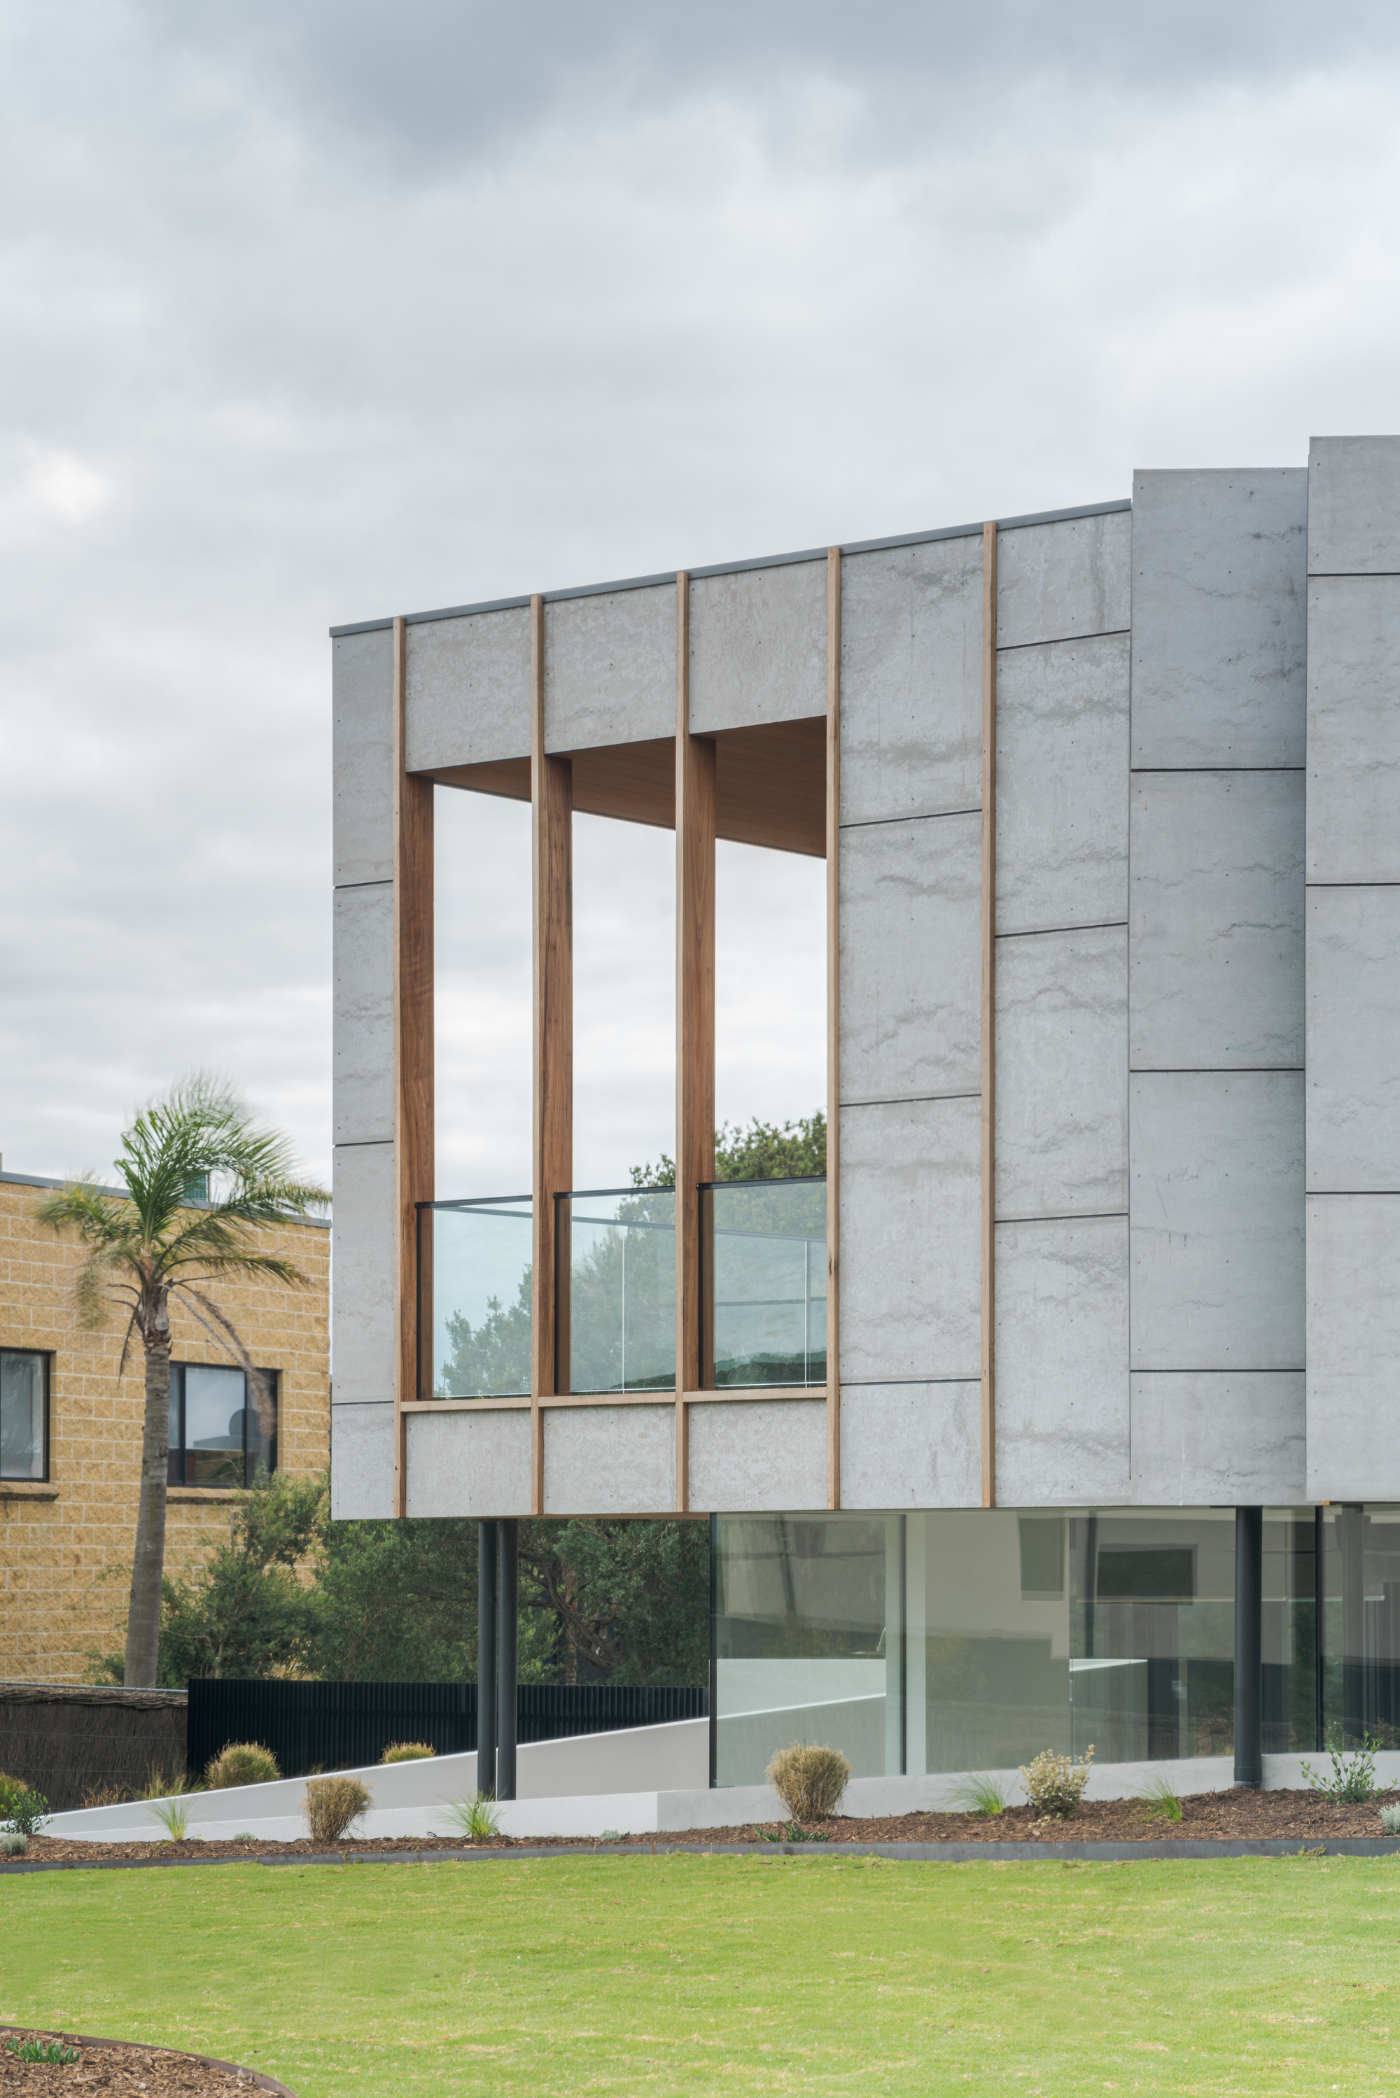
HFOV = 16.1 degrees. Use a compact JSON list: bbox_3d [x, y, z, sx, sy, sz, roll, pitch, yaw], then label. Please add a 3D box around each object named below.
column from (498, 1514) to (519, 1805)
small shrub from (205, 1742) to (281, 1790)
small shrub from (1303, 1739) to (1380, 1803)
[{"bbox_3d":[-0.881,2.827,22.754,0.088,1.350,0.088,0,-6,0],"label":"column"},{"bbox_3d":[-2.358,3.731,25.610,0.358,0.297,0.370,0,-6,0],"label":"small shrub"},{"bbox_3d":[2.493,2.805,19.257,0.258,0.249,0.280,0,-6,0],"label":"small shrub"}]

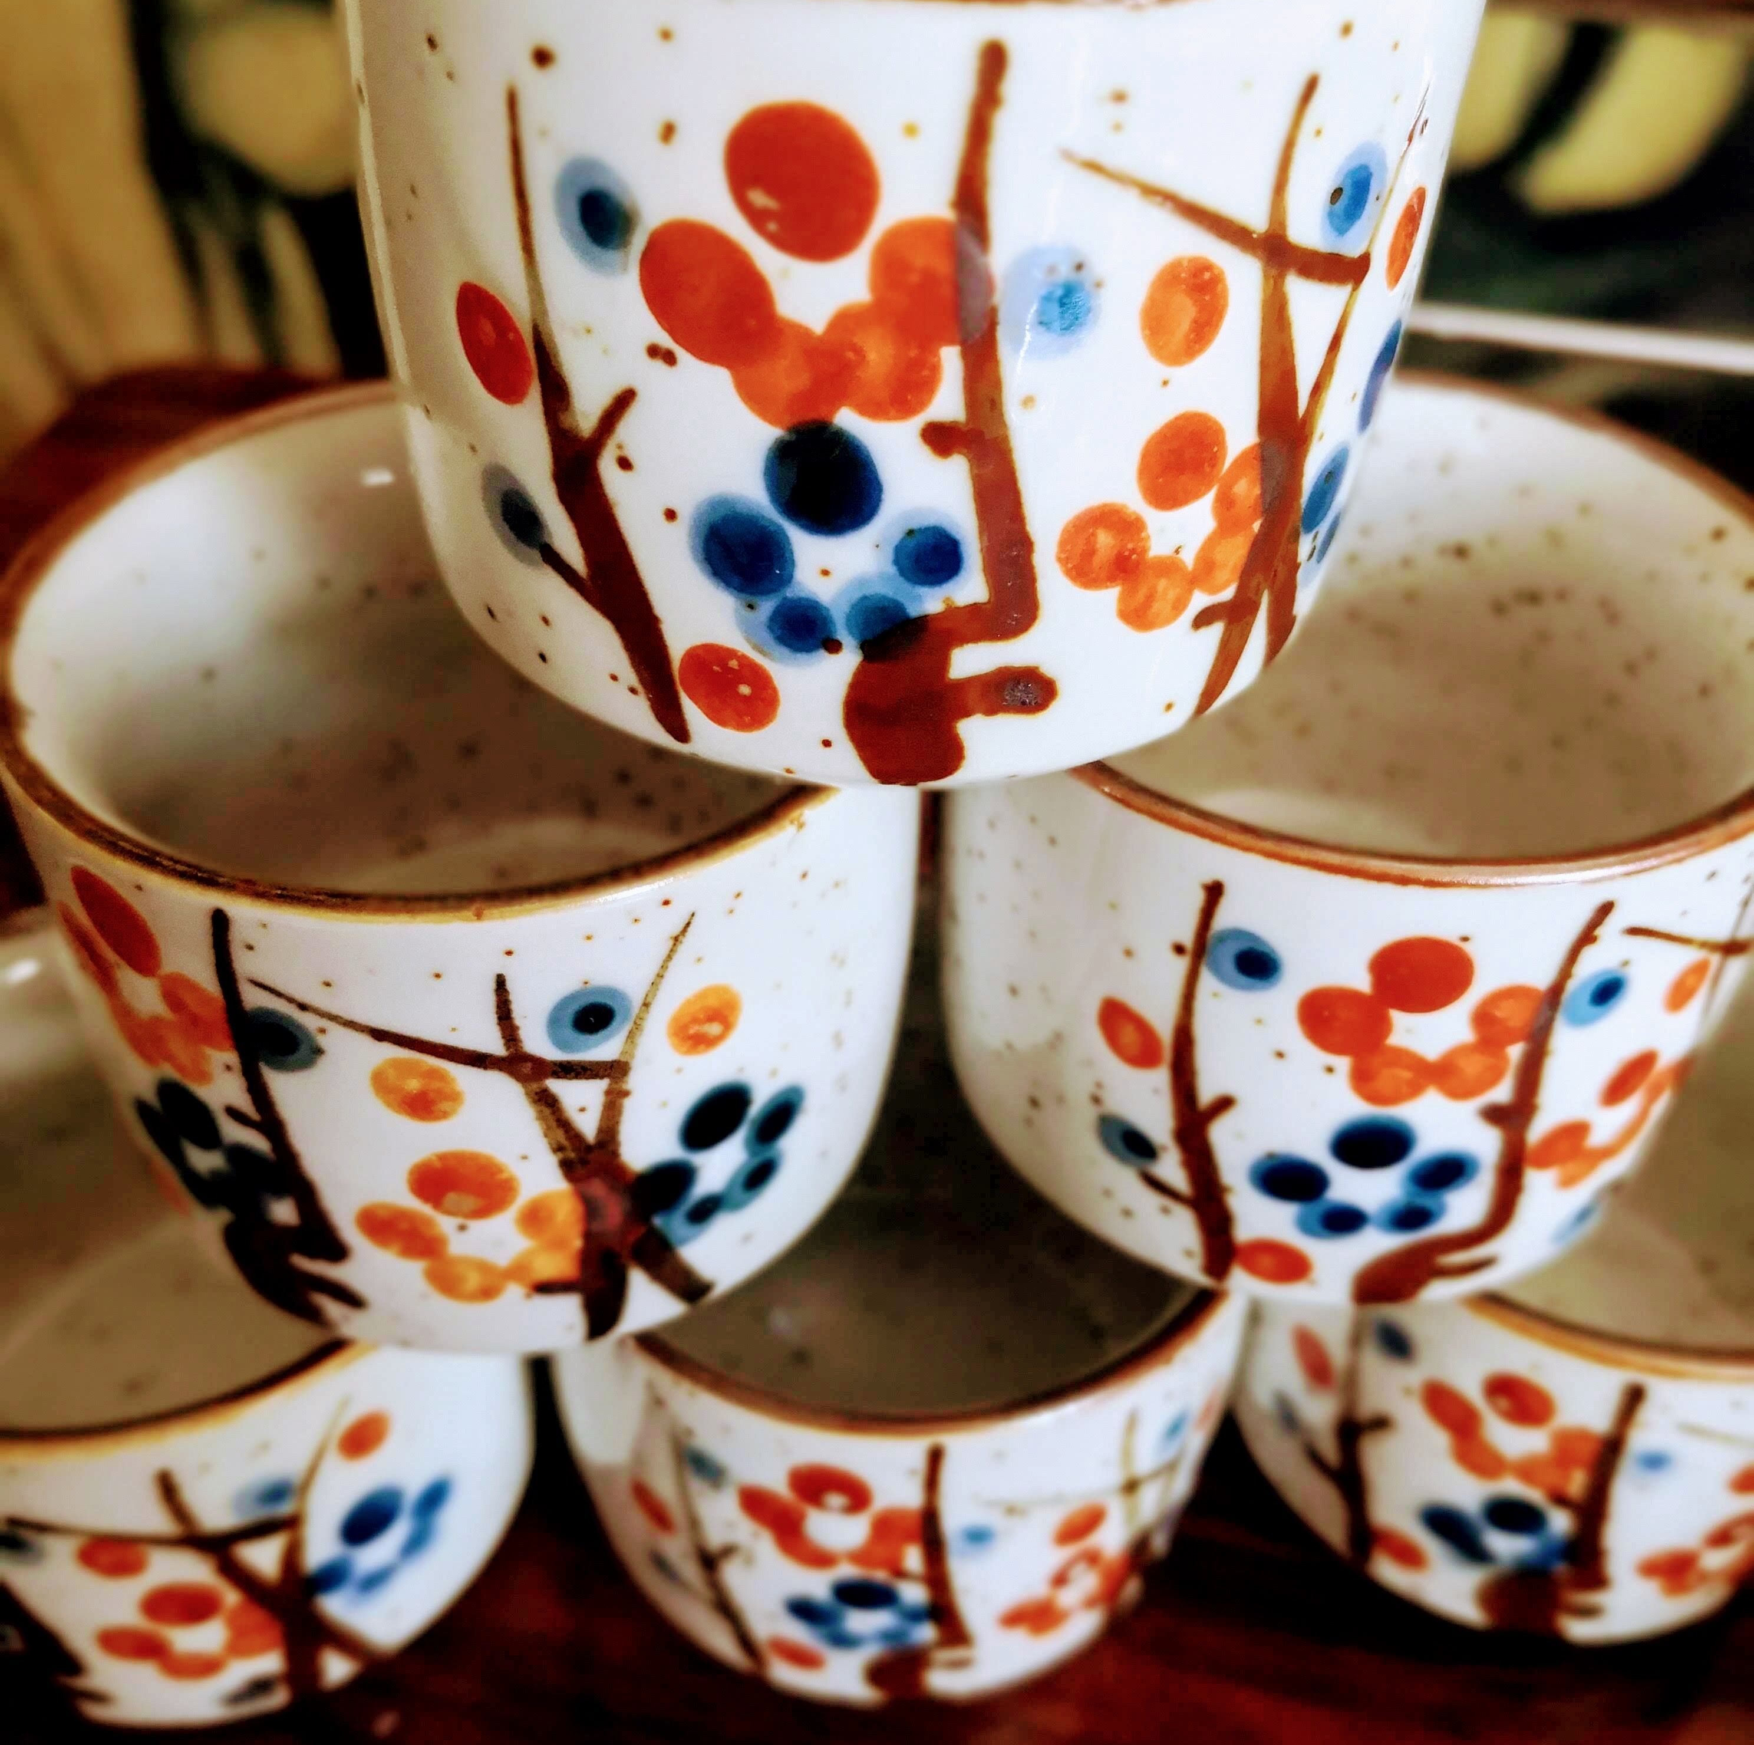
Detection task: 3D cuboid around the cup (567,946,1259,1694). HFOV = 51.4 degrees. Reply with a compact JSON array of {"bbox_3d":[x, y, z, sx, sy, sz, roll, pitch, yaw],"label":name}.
[{"bbox_3d":[0.002,0.051,0.220,0.082,0.064,0.082,1,43,-1],"label":"cup"}]

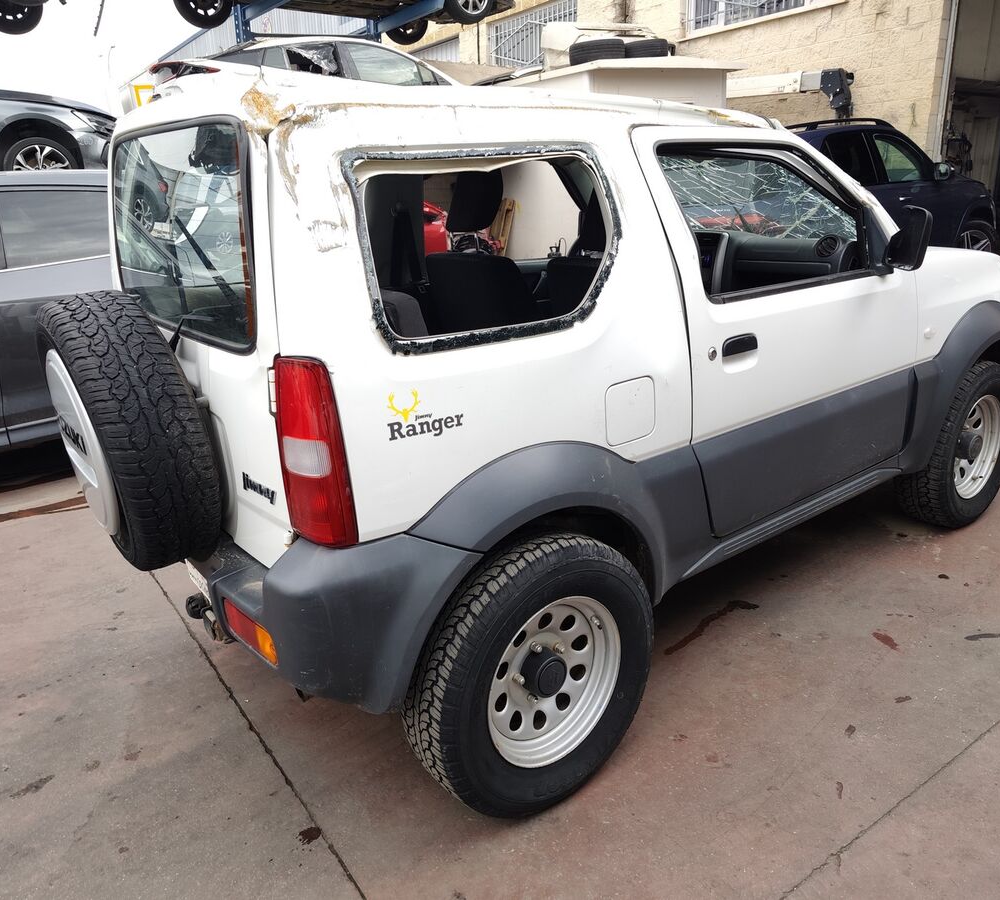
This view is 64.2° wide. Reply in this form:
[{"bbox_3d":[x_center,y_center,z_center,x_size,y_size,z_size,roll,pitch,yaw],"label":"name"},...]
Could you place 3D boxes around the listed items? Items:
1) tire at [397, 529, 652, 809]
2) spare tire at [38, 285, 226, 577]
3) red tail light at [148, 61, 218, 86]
[{"bbox_3d":[0.090,0.527,1.914,0.670,0.670,0.200,-17,21,-35],"label":"tire"},{"bbox_3d":[-0.878,-0.035,1.885,0.205,0.670,0.670,-22,23,-35],"label":"spare tire"},{"bbox_3d":[-2.957,-3.518,7.450,0.500,0.230,0.320,-11,18,-24],"label":"red tail light"}]

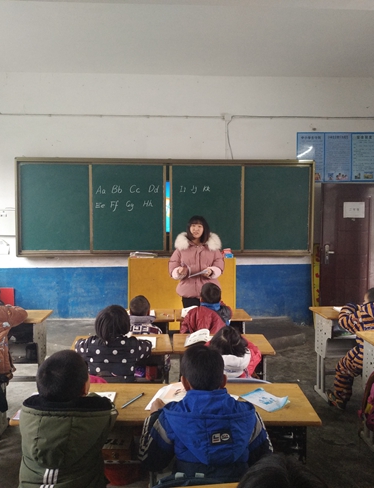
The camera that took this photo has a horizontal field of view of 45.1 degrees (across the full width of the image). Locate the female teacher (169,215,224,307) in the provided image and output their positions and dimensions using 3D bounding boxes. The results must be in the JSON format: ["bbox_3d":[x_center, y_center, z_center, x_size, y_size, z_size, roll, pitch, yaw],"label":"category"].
[{"bbox_3d":[0.085,0.480,4.390,0.530,1.540,0.380,0,4,0],"label":"female teacher"}]

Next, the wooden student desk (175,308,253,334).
[{"bbox_3d":[0.210,0.927,3.681,0.600,0.705,0.400,0,4,0],"label":"wooden student desk"}]

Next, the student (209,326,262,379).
[{"bbox_3d":[0.275,0.912,2.584,0.360,0.910,0.480,-1,4,-10],"label":"student"}]

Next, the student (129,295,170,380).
[{"bbox_3d":[-0.287,0.849,3.370,0.380,0.900,0.500,0,4,-1],"label":"student"}]

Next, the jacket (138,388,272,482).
[{"bbox_3d":[0.056,0.723,1.630,0.460,0.480,0.380,0,3,-2],"label":"jacket"}]

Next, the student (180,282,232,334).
[{"bbox_3d":[0.132,0.793,3.381,0.390,0.990,0.500,0,3,-2],"label":"student"}]

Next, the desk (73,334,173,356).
[{"bbox_3d":[-0.400,0.972,2.868,0.605,0.690,0.410,0,3,-2],"label":"desk"}]

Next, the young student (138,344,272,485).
[{"bbox_3d":[0.053,0.869,1.698,0.460,1.040,0.580,0,3,-2],"label":"young student"}]

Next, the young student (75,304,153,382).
[{"bbox_3d":[-0.410,0.853,2.560,0.440,1.030,0.500,0,4,0],"label":"young student"}]

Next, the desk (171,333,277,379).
[{"bbox_3d":[0.220,0.990,2.919,0.610,0.710,0.400,0,4,-1],"label":"desk"}]

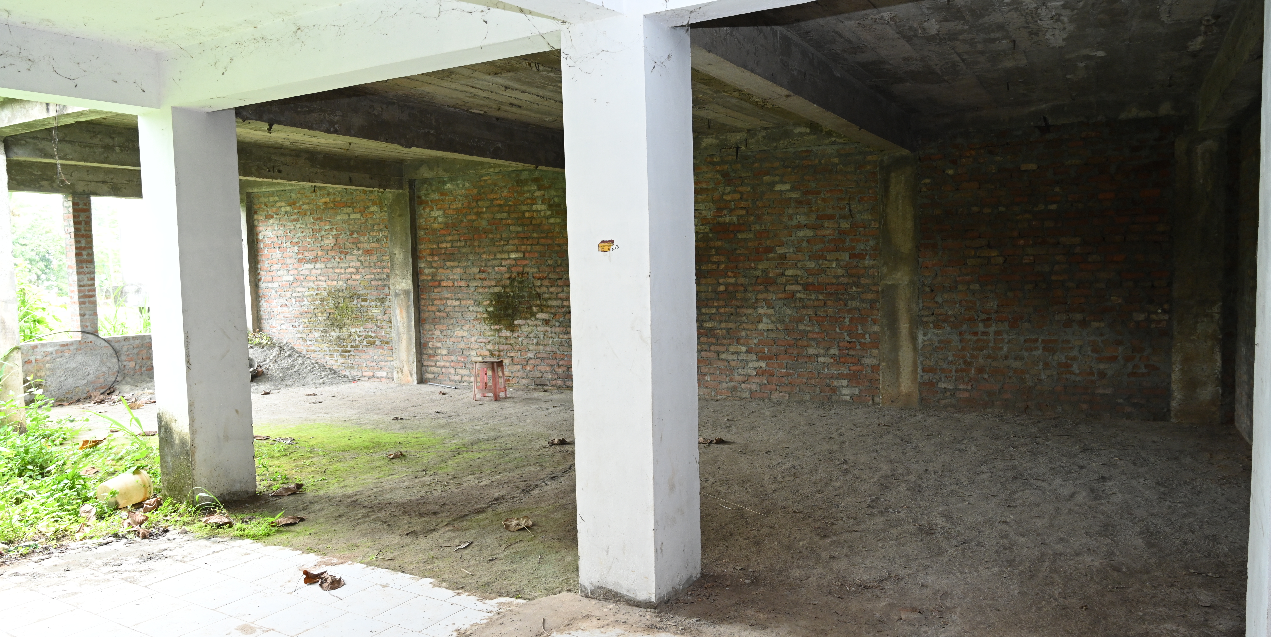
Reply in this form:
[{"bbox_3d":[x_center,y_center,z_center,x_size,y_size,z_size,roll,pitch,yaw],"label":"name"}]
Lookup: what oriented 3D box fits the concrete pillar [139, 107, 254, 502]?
[{"bbox_3d":[-2.981,-0.066,5.774,0.364,2.674,0.457,1,4,30],"label":"concrete pillar"}]

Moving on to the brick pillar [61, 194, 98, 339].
[{"bbox_3d":[-7.366,-0.685,11.236,0.232,1.875,0.233,1,4,30],"label":"brick pillar"}]

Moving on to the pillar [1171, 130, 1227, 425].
[{"bbox_3d":[5.013,-0.351,7.547,0.380,2.619,0.294,1,4,30],"label":"pillar"}]

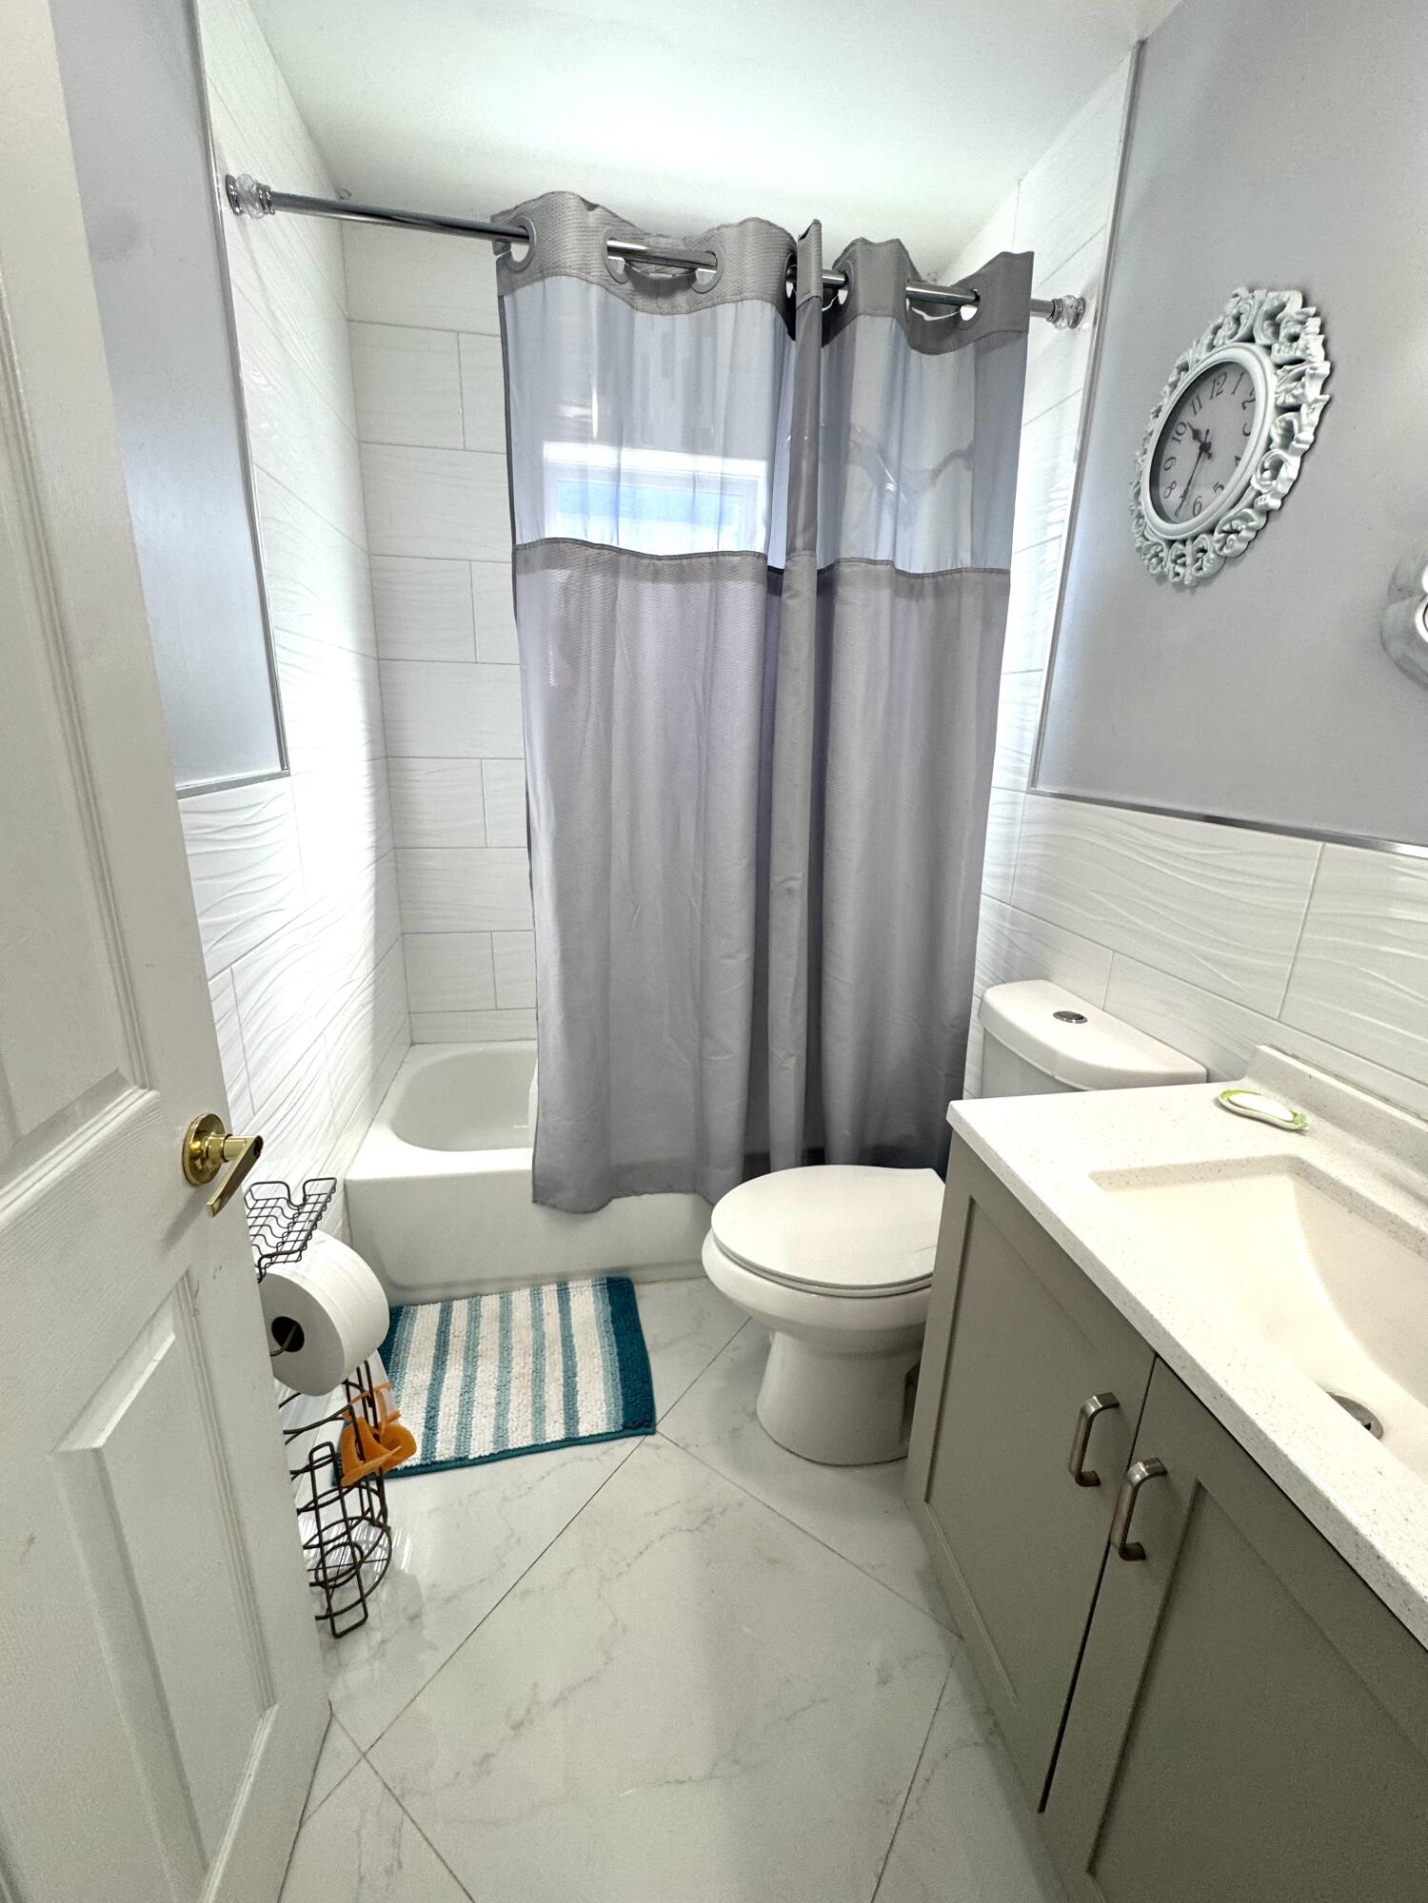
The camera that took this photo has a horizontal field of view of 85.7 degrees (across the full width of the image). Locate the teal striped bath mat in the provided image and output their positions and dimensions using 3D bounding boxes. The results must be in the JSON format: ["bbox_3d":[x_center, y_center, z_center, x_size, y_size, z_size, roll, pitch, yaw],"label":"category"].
[{"bbox_3d":[-0.451,0.887,1.647,0.595,0.020,0.437,-1,17,-10],"label":"teal striped bath mat"}]

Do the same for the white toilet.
[{"bbox_3d":[0.356,0.531,1.485,0.750,0.839,0.440,-1,17,-10],"label":"white toilet"}]

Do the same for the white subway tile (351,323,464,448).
[{"bbox_3d":[-0.760,-1.404,1.921,0.260,0.256,0.012,-1,17,-10],"label":"white subway tile"}]

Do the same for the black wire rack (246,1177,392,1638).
[{"bbox_3d":[-0.617,0.700,1.173,0.175,0.637,0.230,-1,17,-10],"label":"black wire rack"}]

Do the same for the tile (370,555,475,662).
[{"bbox_3d":[-0.775,-0.913,2.065,0.260,0.256,0.012,-1,17,-10],"label":"tile"}]

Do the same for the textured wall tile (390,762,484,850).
[{"bbox_3d":[-0.789,-0.423,2.209,0.260,0.254,0.012,-1,17,-10],"label":"textured wall tile"}]

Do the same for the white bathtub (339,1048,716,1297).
[{"bbox_3d":[-0.140,0.555,2.215,1.500,0.355,0.752,-1,17,-10],"label":"white bathtub"}]

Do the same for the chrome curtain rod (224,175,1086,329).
[{"bbox_3d":[-0.028,-1.208,1.351,1.500,0.060,0.058,-1,17,-10],"label":"chrome curtain rod"}]

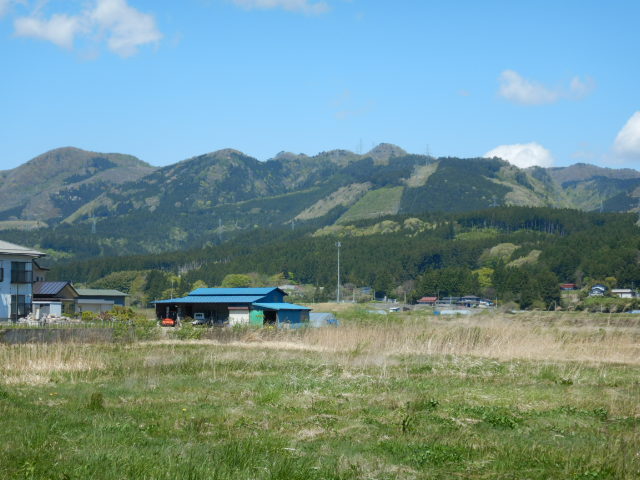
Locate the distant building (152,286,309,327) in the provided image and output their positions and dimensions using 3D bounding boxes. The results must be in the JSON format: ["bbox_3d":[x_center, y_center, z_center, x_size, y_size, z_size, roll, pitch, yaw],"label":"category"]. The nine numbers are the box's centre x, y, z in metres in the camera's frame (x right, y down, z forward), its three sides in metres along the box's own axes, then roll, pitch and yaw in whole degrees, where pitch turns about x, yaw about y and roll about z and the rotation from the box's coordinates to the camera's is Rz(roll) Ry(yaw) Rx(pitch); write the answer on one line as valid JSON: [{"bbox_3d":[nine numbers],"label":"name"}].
[{"bbox_3d":[-10.903,8.271,177.000,18.431,4.929,7.309,-2,-3,30],"label":"distant building"}]

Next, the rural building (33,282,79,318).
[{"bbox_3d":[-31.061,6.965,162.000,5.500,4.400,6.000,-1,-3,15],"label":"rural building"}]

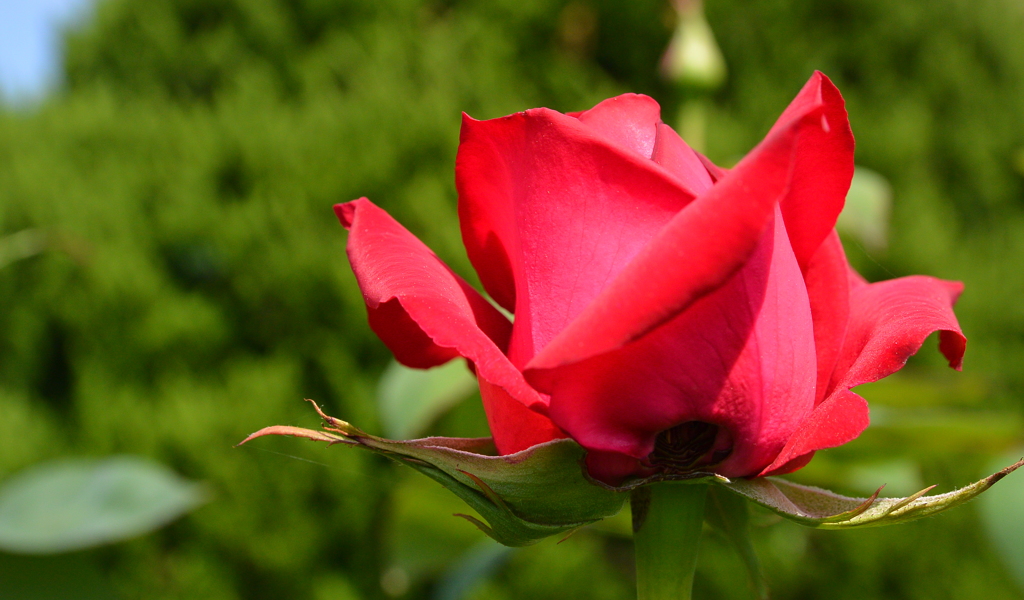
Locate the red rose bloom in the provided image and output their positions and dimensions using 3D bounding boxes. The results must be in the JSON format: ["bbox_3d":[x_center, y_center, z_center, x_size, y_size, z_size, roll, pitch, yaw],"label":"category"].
[{"bbox_3d":[0.020,-0.003,0.195,0.087,0.059,0.075,0,-3,0],"label":"red rose bloom"}]

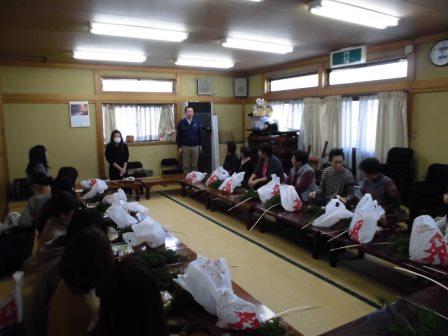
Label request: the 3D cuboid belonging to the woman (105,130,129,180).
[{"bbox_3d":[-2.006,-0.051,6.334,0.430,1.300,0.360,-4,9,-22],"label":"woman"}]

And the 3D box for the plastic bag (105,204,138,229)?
[{"bbox_3d":[-1.156,0.531,3.835,0.360,0.220,0.420,-6,10,-31],"label":"plastic bag"}]

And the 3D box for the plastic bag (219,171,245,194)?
[{"bbox_3d":[0.112,0.241,5.324,0.360,0.310,0.340,7,12,42],"label":"plastic bag"}]

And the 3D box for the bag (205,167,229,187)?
[{"bbox_3d":[-0.133,0.154,5.846,0.360,0.330,0.350,7,12,42],"label":"bag"}]

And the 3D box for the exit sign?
[{"bbox_3d":[2.192,-1.933,5.929,0.090,0.270,0.710,-6,10,-30],"label":"exit sign"}]

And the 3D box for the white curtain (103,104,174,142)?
[{"bbox_3d":[-1.896,-1.000,7.684,1.660,0.890,0.120,-6,10,-30],"label":"white curtain"}]

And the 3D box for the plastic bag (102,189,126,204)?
[{"bbox_3d":[-1.501,0.359,4.581,0.280,0.200,0.240,-6,10,-30],"label":"plastic bag"}]

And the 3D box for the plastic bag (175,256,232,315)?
[{"bbox_3d":[-0.139,0.753,2.198,0.310,0.250,0.420,-6,10,-31],"label":"plastic bag"}]

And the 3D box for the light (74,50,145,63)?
[{"bbox_3d":[-1.916,-1.946,5.814,1.240,0.110,0.240,-6,10,-30],"label":"light"}]

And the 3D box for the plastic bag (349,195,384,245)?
[{"bbox_3d":[1.315,0.468,3.117,0.280,0.410,0.220,3,10,27],"label":"plastic bag"}]

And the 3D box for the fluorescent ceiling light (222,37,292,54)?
[{"bbox_3d":[0.512,-1.813,5.058,1.250,0.110,0.260,-6,10,-31],"label":"fluorescent ceiling light"}]

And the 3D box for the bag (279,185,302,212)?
[{"bbox_3d":[0.822,0.374,4.129,0.260,0.310,0.220,1,9,11],"label":"bag"}]

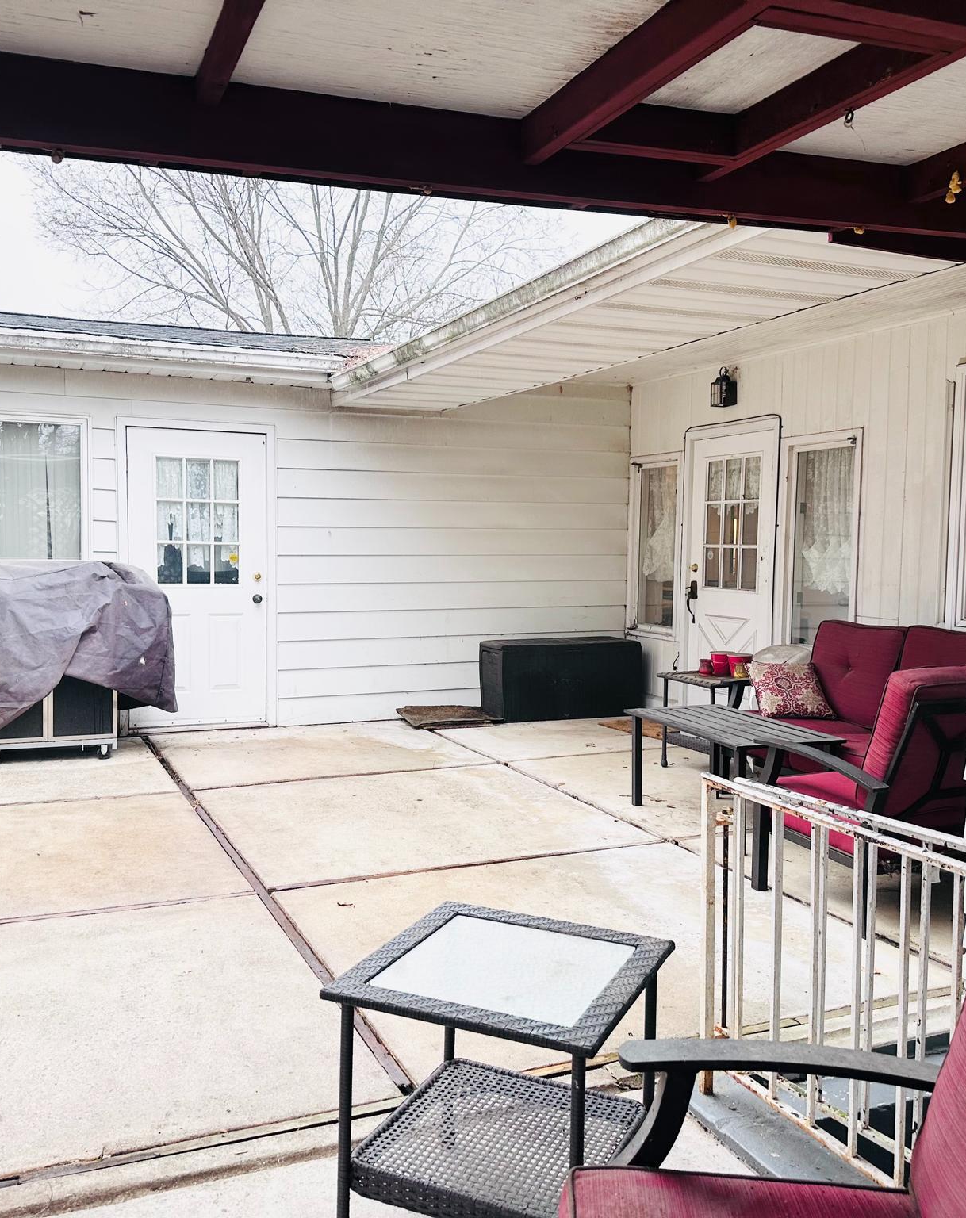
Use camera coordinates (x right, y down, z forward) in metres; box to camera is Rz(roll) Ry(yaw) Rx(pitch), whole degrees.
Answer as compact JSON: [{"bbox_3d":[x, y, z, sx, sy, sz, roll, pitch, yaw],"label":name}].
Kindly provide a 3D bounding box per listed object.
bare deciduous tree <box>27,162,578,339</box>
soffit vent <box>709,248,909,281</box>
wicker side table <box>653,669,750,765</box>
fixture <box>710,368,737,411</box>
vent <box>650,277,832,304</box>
[{"bbox_3d":[-2.928,-6.161,18.659,10.500,12.400,10.000,-1,4,-24],"label":"bare deciduous tree"},{"bbox_3d":[1.146,-1.177,3.878,0.790,0.012,0.095,-1,3,-23],"label":"soffit vent"},{"bbox_3d":[1.401,0.682,6.689,0.530,0.560,0.530,-2,5,-30],"label":"wicker side table"},{"bbox_3d":[1.658,-1.529,7.736,0.130,0.261,0.150,-1,4,-24],"label":"fixture"},{"bbox_3d":[0.991,-1.199,4.263,0.790,0.012,0.095,-1,3,-23],"label":"vent"}]

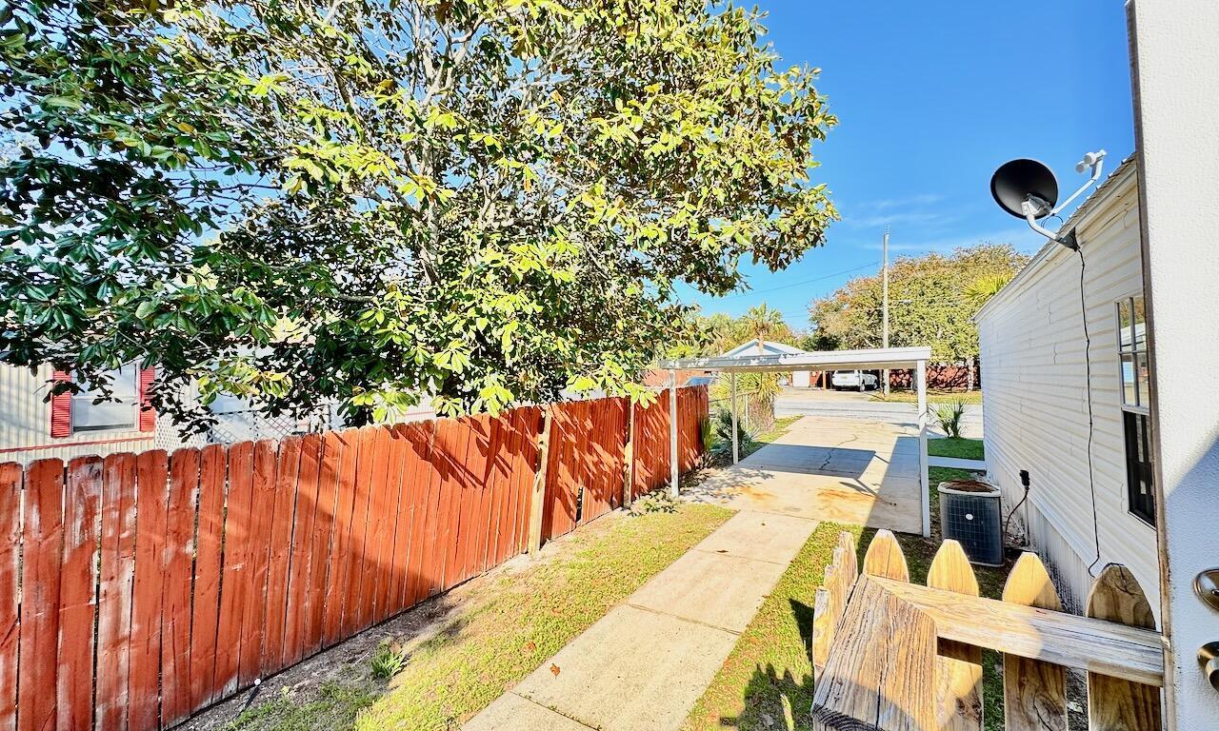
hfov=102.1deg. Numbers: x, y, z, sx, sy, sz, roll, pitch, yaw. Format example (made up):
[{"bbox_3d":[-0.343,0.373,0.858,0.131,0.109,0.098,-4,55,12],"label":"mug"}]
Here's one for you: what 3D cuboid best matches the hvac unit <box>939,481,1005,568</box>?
[{"bbox_3d":[4.415,1.896,6.039,0.594,0.795,0.605,-2,-2,32],"label":"hvac unit"}]

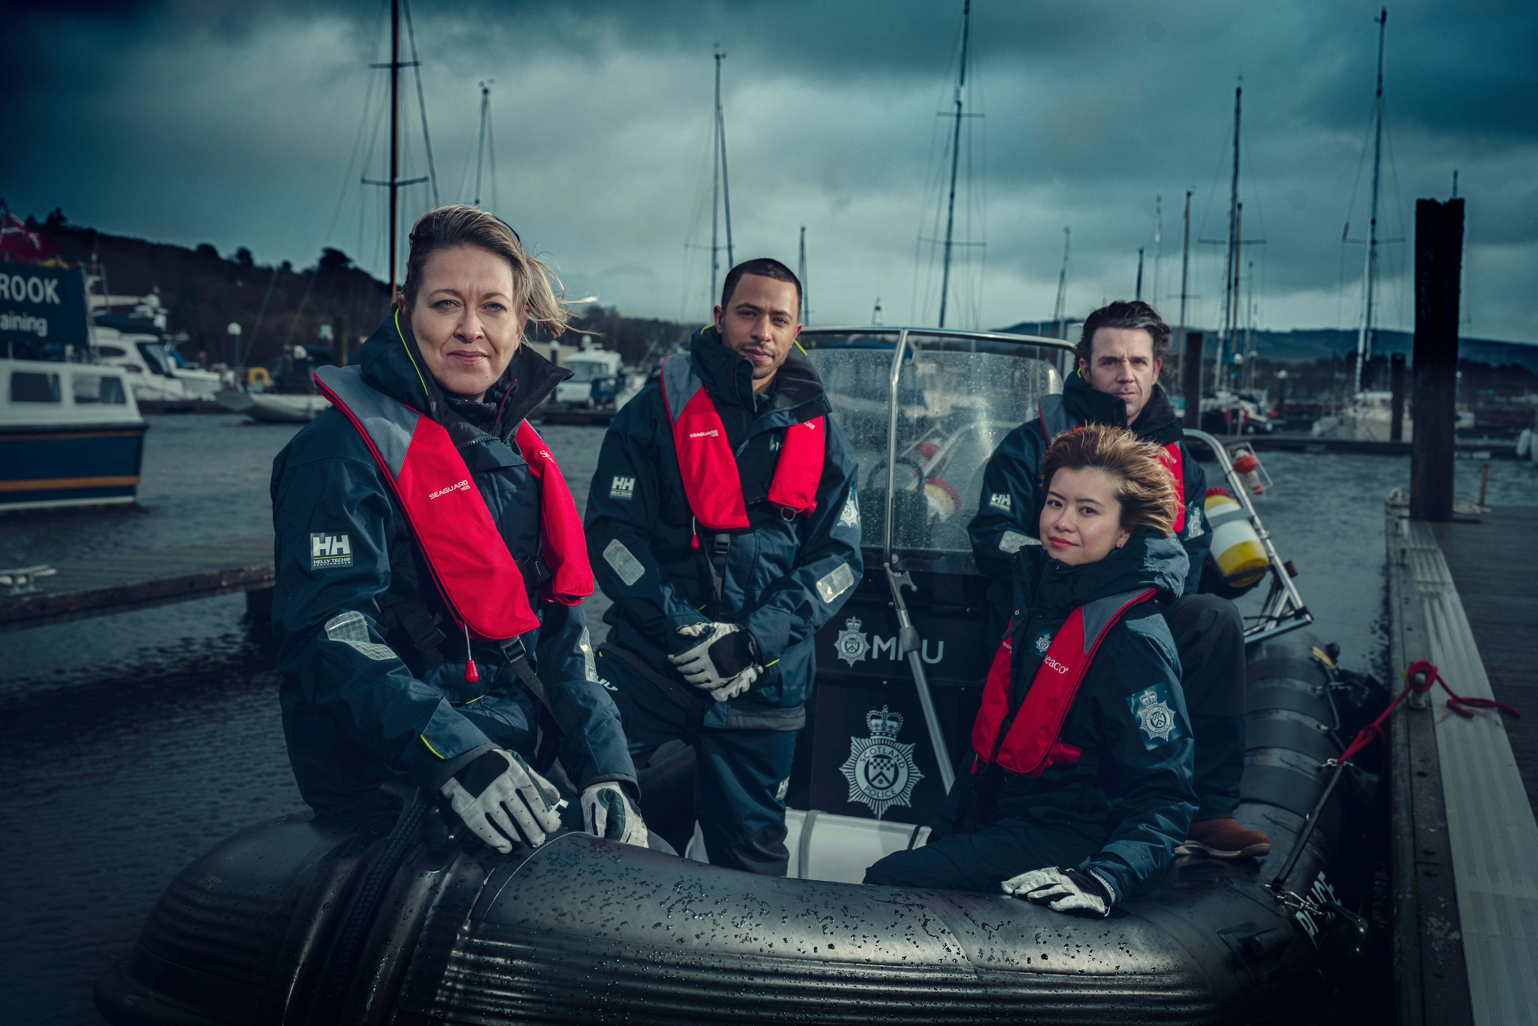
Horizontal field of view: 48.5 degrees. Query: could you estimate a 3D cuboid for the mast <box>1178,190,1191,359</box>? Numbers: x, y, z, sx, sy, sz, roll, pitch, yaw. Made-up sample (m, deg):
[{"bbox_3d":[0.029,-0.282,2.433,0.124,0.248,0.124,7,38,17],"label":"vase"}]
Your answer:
[{"bbox_3d":[19.389,-10.775,79.692,0.200,8.520,0.200,2,4,0],"label":"mast"}]

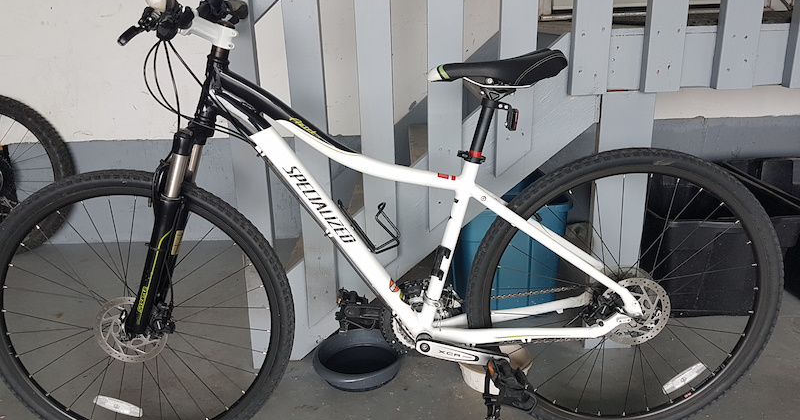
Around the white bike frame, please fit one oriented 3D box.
[{"bbox_3d":[0.039,-0.032,1.274,0.940,0.735,0.160,-2,17,1],"label":"white bike frame"}]

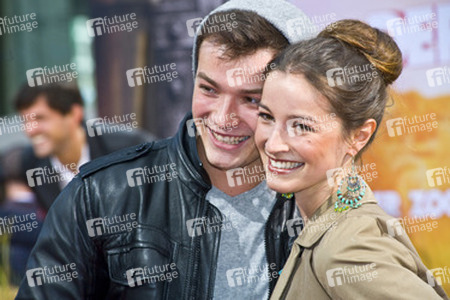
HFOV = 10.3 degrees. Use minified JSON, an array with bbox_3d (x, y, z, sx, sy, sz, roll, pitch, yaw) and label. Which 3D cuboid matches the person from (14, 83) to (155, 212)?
[{"bbox_3d":[-0.410,0.640,7.500,0.530,1.680,0.420,1,1,37],"label":"person"}]

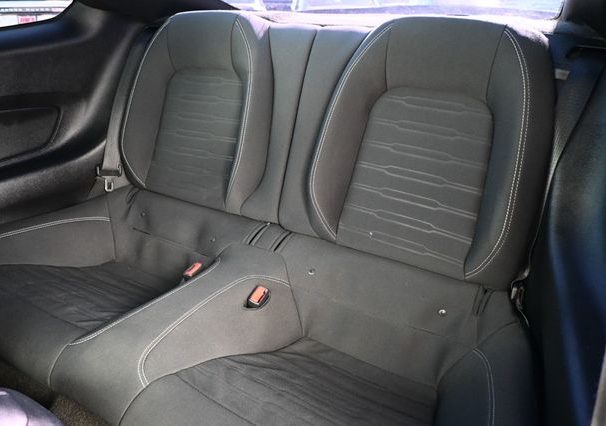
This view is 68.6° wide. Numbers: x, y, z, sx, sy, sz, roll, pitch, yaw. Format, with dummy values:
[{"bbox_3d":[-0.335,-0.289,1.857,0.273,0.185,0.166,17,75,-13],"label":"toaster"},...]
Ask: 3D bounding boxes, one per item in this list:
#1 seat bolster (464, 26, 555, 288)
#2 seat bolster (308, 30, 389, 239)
[{"bbox_3d":[0.406,-0.112,0.873,0.140,0.505,0.133,14,4,26],"label":"seat bolster"},{"bbox_3d":[0.103,-0.186,1.019,0.111,0.494,0.122,14,4,26],"label":"seat bolster"}]

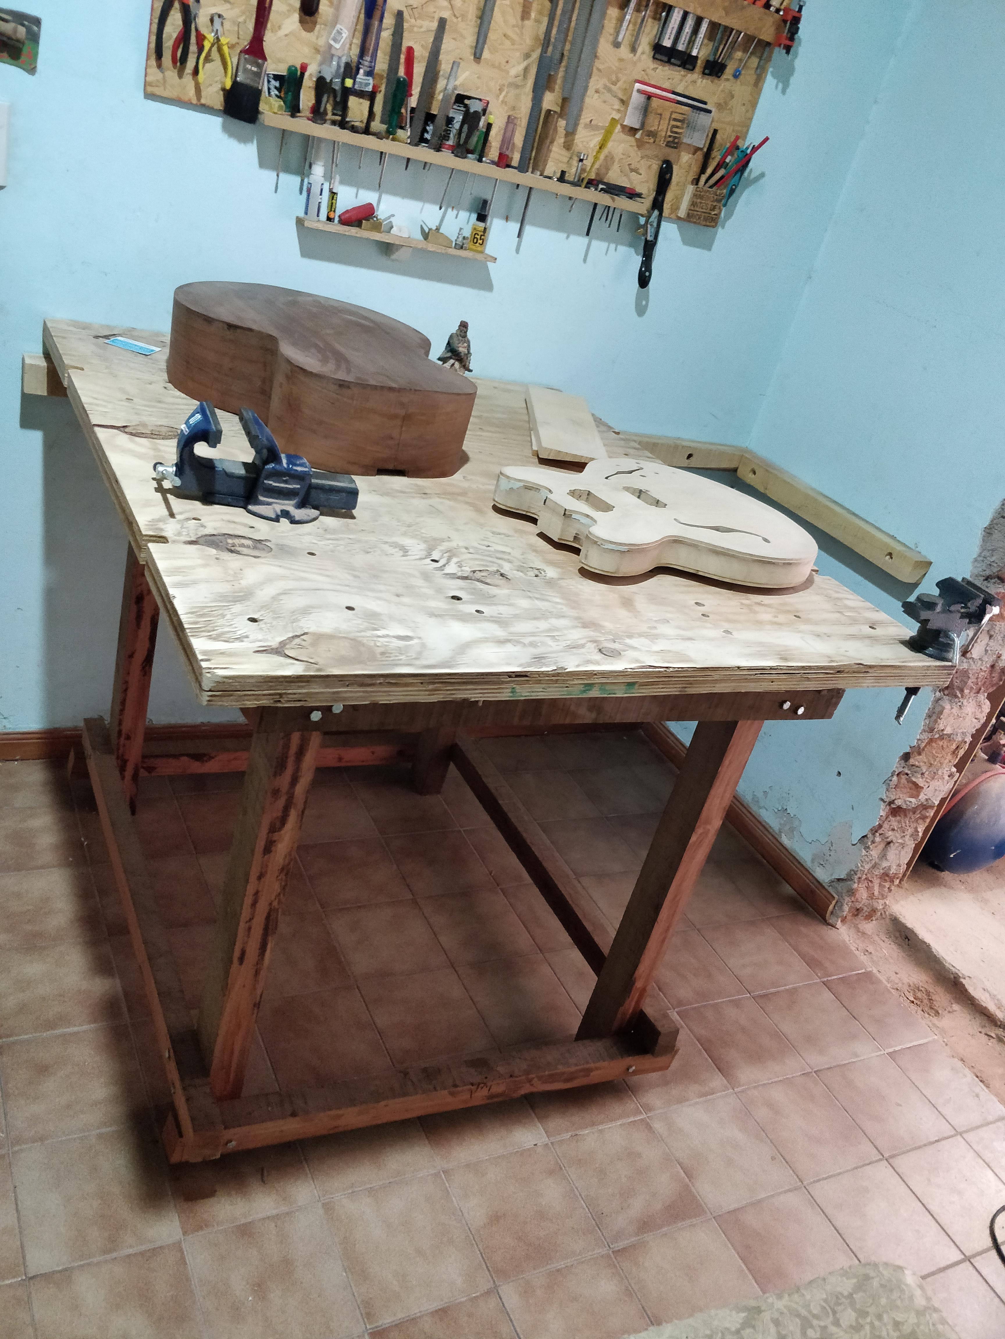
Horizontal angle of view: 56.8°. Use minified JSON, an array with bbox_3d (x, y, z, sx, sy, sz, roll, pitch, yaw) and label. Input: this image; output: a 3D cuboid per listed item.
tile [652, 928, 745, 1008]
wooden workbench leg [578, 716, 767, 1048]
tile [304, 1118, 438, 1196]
[{"bbox_3d":[0.385,0.631,1.952,0.196,0.010,0.194,-1,31,-30],"label":"tile"},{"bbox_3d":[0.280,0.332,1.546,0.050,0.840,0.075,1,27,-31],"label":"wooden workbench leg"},{"bbox_3d":[-0.229,0.744,1.491,0.196,0.010,0.194,-1,31,-30],"label":"tile"}]

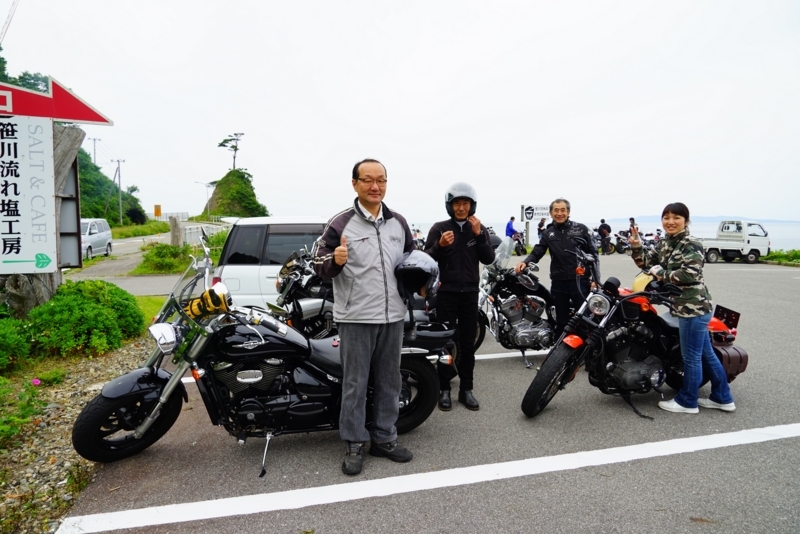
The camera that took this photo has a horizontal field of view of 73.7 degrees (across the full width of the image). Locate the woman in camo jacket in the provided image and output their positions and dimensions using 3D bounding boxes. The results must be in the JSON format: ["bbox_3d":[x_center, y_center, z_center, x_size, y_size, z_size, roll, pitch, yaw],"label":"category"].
[{"bbox_3d":[2.090,0.297,3.988,0.660,1.550,0.500,0,5,0],"label":"woman in camo jacket"}]

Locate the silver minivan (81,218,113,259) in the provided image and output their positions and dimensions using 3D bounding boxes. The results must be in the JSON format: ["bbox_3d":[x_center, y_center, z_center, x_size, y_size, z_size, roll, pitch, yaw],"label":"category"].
[{"bbox_3d":[-15.300,-1.341,25.577,1.700,1.830,4.450,-1,5,-13],"label":"silver minivan"}]

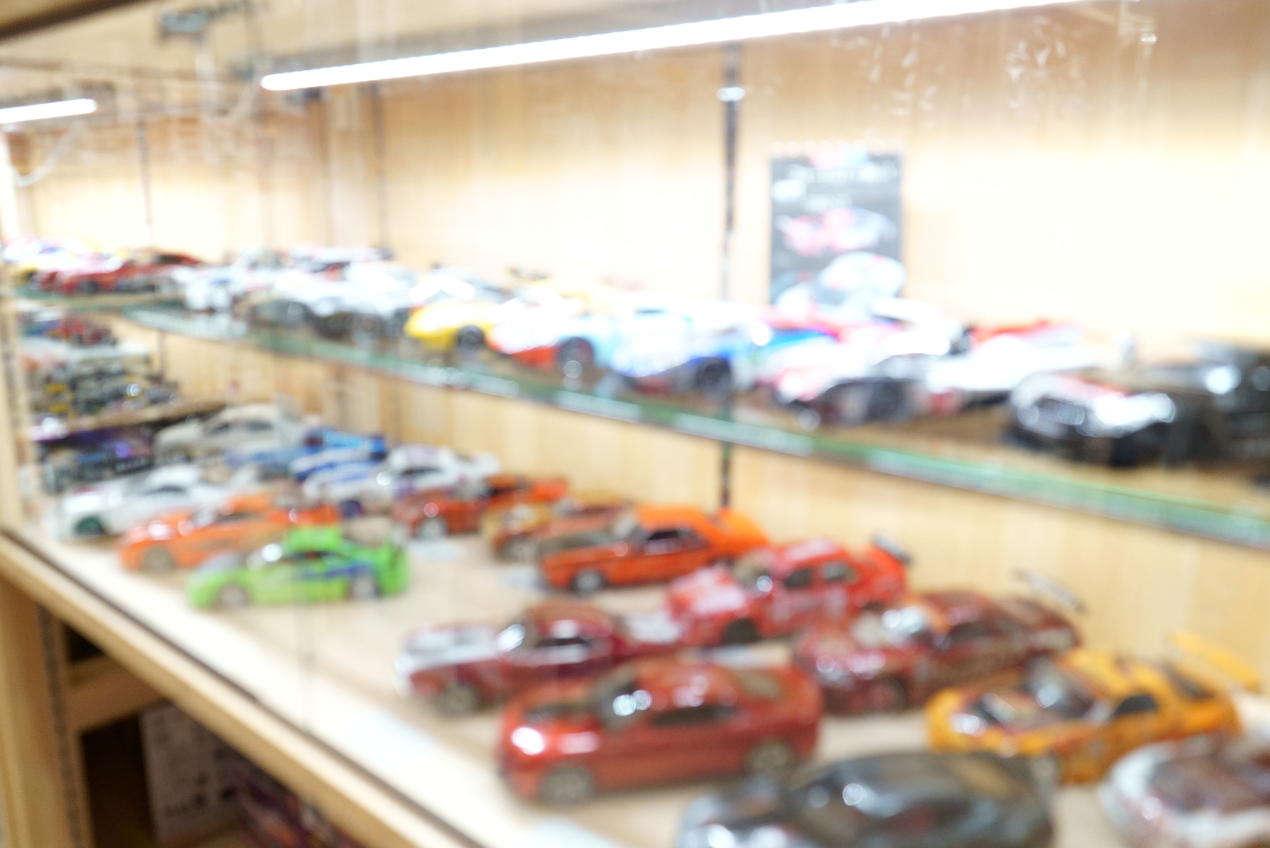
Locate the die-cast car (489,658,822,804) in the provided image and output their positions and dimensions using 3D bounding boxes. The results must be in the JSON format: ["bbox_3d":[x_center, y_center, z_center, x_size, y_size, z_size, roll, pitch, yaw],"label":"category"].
[{"bbox_3d":[0.021,0.239,0.811,0.268,0.075,0.110,-3,14,-13],"label":"die-cast car"}]

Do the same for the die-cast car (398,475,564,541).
[{"bbox_3d":[-0.215,0.108,1.373,0.246,0.069,0.103,-3,14,-16],"label":"die-cast car"}]

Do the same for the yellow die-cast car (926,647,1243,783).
[{"bbox_3d":[0.381,0.239,0.830,0.254,0.072,0.105,-3,14,-15],"label":"yellow die-cast car"}]

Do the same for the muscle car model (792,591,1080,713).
[{"bbox_3d":[0.289,0.208,0.950,0.265,0.073,0.106,-4,14,-17],"label":"muscle car model"}]

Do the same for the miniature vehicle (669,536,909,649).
[{"bbox_3d":[0.167,0.174,1.075,0.255,0.077,0.102,-5,15,-19],"label":"miniature vehicle"}]

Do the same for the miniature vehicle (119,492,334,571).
[{"bbox_3d":[-0.511,0.132,1.253,0.255,0.071,0.101,-3,14,-13],"label":"miniature vehicle"}]

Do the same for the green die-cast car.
[{"bbox_3d":[-0.389,0.158,1.147,0.243,0.071,0.100,-3,14,-14],"label":"green die-cast car"}]

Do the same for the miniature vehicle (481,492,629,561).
[{"bbox_3d":[-0.082,0.125,1.298,0.257,0.072,0.105,-4,14,-19],"label":"miniature vehicle"}]

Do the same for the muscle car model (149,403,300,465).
[{"bbox_3d":[-0.711,0.013,1.726,0.248,0.076,0.100,-6,15,-23],"label":"muscle car model"}]

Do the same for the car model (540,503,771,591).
[{"bbox_3d":[0.021,0.145,1.205,0.272,0.071,0.107,-3,14,-14],"label":"car model"}]

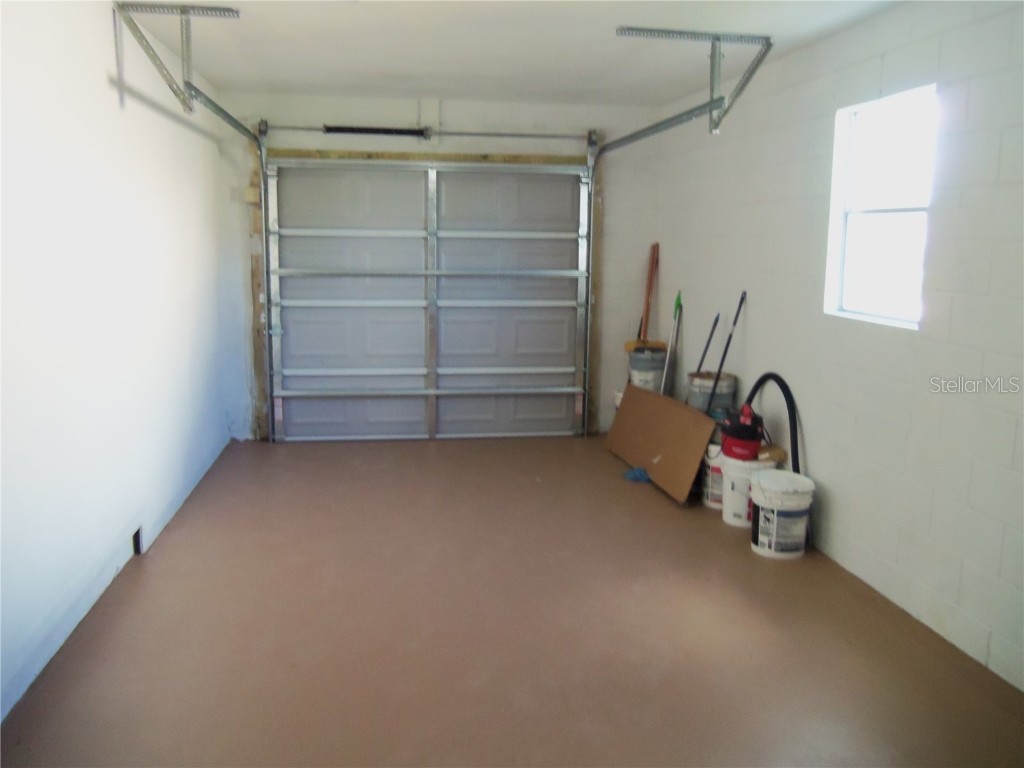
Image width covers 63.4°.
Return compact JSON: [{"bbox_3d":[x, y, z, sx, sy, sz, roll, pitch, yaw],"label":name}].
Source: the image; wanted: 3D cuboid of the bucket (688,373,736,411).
[{"bbox_3d":[1.251,0.128,5.242,0.300,0.370,0.300,1,9,0],"label":"bucket"}]

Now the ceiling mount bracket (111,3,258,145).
[{"bbox_3d":[-1.706,-1.701,4.875,0.550,0.480,2.000,0,10,-8],"label":"ceiling mount bracket"}]

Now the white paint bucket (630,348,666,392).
[{"bbox_3d":[1.057,-0.076,6.481,0.300,0.370,0.300,1,9,0],"label":"white paint bucket"}]

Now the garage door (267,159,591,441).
[{"bbox_3d":[-0.613,-0.616,6.448,2.450,2.130,0.090,0,10,-8],"label":"garage door"}]

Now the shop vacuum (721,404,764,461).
[{"bbox_3d":[1.299,0.268,4.653,0.220,0.290,0.220,4,10,18],"label":"shop vacuum"}]

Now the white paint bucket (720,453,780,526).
[{"bbox_3d":[1.345,0.598,4.715,0.305,0.365,0.305,4,10,19],"label":"white paint bucket"}]

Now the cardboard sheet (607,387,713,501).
[{"bbox_3d":[0.970,0.360,5.679,0.020,0.530,1.430,18,5,-15],"label":"cardboard sheet"}]

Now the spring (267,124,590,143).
[{"bbox_3d":[-0.588,-1.866,6.159,2.420,0.100,0.100,0,10,-8],"label":"spring"}]

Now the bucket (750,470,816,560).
[{"bbox_3d":[1.382,0.672,4.252,0.310,0.368,0.310,4,10,19],"label":"bucket"}]

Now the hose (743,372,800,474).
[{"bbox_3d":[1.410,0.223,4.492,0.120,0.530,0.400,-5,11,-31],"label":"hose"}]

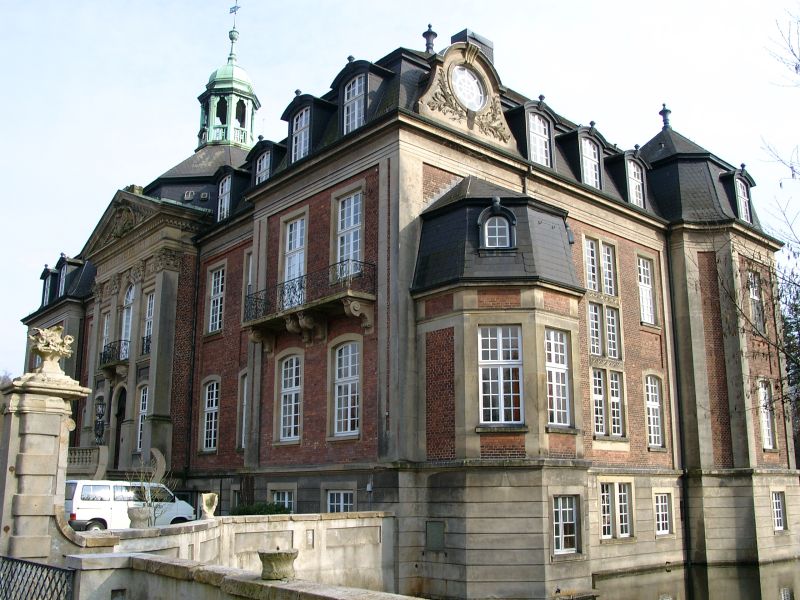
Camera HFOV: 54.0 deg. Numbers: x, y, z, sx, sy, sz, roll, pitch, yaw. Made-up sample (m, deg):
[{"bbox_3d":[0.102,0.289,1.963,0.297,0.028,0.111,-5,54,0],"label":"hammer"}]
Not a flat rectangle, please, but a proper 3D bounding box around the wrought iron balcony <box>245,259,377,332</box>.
[{"bbox_3d":[-3.268,0.003,27.220,1.150,1.300,6.480,12,-18,-40],"label":"wrought iron balcony"}]

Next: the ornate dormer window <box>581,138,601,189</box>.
[{"bbox_3d":[8.187,-5.840,33.781,1.150,2.050,0.320,12,-18,-40],"label":"ornate dormer window"}]

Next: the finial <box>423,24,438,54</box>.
[{"bbox_3d":[1.293,-11.155,33.531,0.620,1.400,0.620,0,-14,0],"label":"finial"}]

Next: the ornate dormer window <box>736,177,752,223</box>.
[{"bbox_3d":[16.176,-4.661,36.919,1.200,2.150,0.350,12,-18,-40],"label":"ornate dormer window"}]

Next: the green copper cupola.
[{"bbox_3d":[-9.873,-12.473,45.906,3.700,8.000,3.700,12,-18,-40],"label":"green copper cupola"}]

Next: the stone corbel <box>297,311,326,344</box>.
[{"bbox_3d":[-3.028,0.916,27.021,0.970,1.050,0.420,12,-18,-40],"label":"stone corbel"}]

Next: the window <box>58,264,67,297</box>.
[{"bbox_3d":[-21.921,-1.268,51.084,0.350,2.100,1.150,12,-18,-40],"label":"window"}]

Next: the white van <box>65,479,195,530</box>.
[{"bbox_3d":[-9.210,7.220,27.150,4.750,1.940,1.840,12,-18,-40],"label":"white van"}]

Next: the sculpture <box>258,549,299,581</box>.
[{"bbox_3d":[-1.039,2.262,6.700,0.350,0.225,0.350,0,-14,0],"label":"sculpture"}]

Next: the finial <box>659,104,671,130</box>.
[{"bbox_3d":[14.137,-9.738,41.967,0.550,1.450,0.550,12,-18,-40],"label":"finial"}]

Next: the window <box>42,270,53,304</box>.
[{"bbox_3d":[-24.314,-0.740,54.192,0.320,2.050,1.100,12,-18,-40],"label":"window"}]

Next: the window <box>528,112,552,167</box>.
[{"bbox_3d":[5.527,-6.325,31.023,1.300,2.200,0.400,12,-18,-40],"label":"window"}]

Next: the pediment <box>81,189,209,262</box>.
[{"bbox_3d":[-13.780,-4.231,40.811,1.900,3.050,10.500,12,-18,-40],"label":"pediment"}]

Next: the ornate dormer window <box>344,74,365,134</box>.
[{"bbox_3d":[-1.640,-7.069,28.511,0.320,2.000,1.150,12,-18,-40],"label":"ornate dormer window"}]

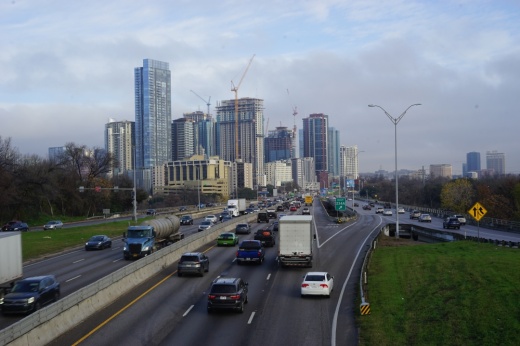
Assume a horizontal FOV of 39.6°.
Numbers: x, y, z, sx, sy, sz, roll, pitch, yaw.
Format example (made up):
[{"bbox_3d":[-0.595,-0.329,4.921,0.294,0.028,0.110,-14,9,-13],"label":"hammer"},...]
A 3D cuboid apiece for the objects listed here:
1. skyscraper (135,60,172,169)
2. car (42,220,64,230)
[{"bbox_3d":[-140.928,-61.863,955.000,28.000,177.980,40.000,-1,0,39],"label":"skyscraper"},{"bbox_3d":[-36.052,9.218,126.000,1.790,1.470,4.500,-1,0,6],"label":"car"}]

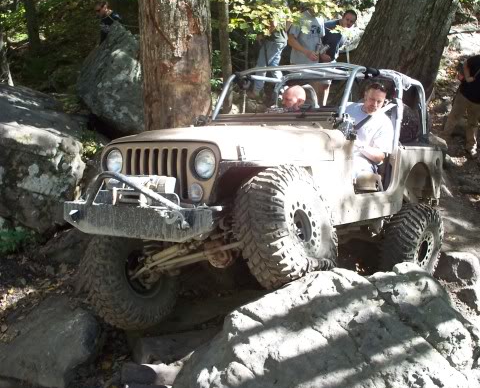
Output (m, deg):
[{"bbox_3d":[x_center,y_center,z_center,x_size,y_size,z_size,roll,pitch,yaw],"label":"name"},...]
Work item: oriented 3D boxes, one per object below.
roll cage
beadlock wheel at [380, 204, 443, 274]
[{"bbox_3d":[0.789,-0.814,6.349,1.300,0.750,1.750,3,7,38],"label":"roll cage"},{"bbox_3d":[1.650,0.504,6.465,0.330,0.890,0.890,18,17,37],"label":"beadlock wheel"}]

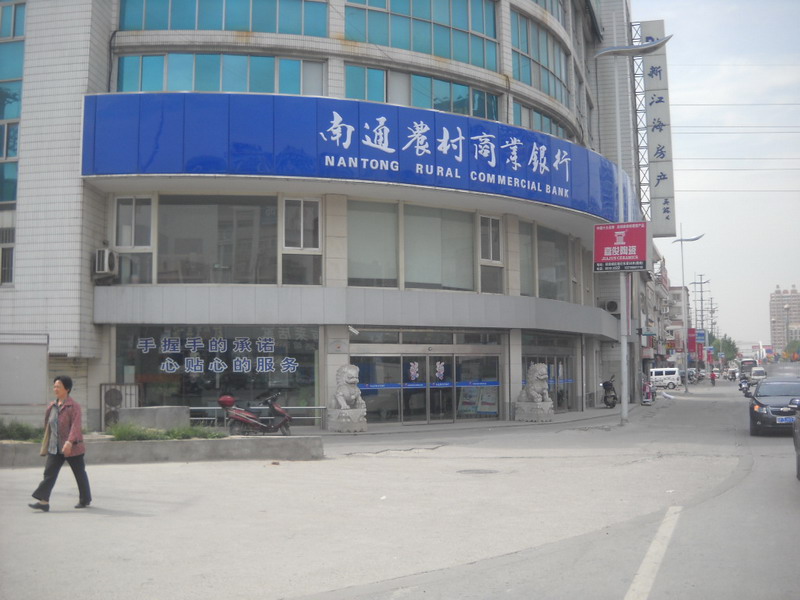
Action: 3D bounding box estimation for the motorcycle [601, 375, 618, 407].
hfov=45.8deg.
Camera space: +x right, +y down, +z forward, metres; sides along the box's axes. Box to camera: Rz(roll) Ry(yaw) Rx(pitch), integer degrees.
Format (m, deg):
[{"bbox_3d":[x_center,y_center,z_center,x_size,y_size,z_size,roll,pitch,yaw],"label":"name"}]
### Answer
[{"bbox_3d":[7.773,3.384,35.200,0.620,1.190,1.780,-1,-4,10],"label":"motorcycle"}]

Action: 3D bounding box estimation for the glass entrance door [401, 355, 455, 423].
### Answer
[{"bbox_3d":[0.822,2.626,28.000,1.800,2.050,0.100,2,-5,-30],"label":"glass entrance door"}]

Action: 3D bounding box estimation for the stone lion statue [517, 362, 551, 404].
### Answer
[{"bbox_3d":[3.929,2.397,27.600,0.620,1.130,0.820,3,-5,-37],"label":"stone lion statue"}]

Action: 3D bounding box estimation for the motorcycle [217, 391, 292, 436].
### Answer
[{"bbox_3d":[-3.365,2.651,22.000,1.760,1.070,0.650,0,-4,-10],"label":"motorcycle"}]

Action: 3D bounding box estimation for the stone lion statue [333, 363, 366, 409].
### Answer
[{"bbox_3d":[-1.285,2.254,24.500,0.620,1.100,0.820,2,-5,-27],"label":"stone lion statue"}]

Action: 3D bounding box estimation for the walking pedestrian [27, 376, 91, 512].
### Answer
[{"bbox_3d":[-4.048,1.683,11.300,0.660,1.570,0.480,2,-5,-33],"label":"walking pedestrian"}]

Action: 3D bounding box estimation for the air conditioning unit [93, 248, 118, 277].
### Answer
[{"bbox_3d":[-7.379,-0.928,23.900,0.290,0.580,0.800,-1,-4,3],"label":"air conditioning unit"}]

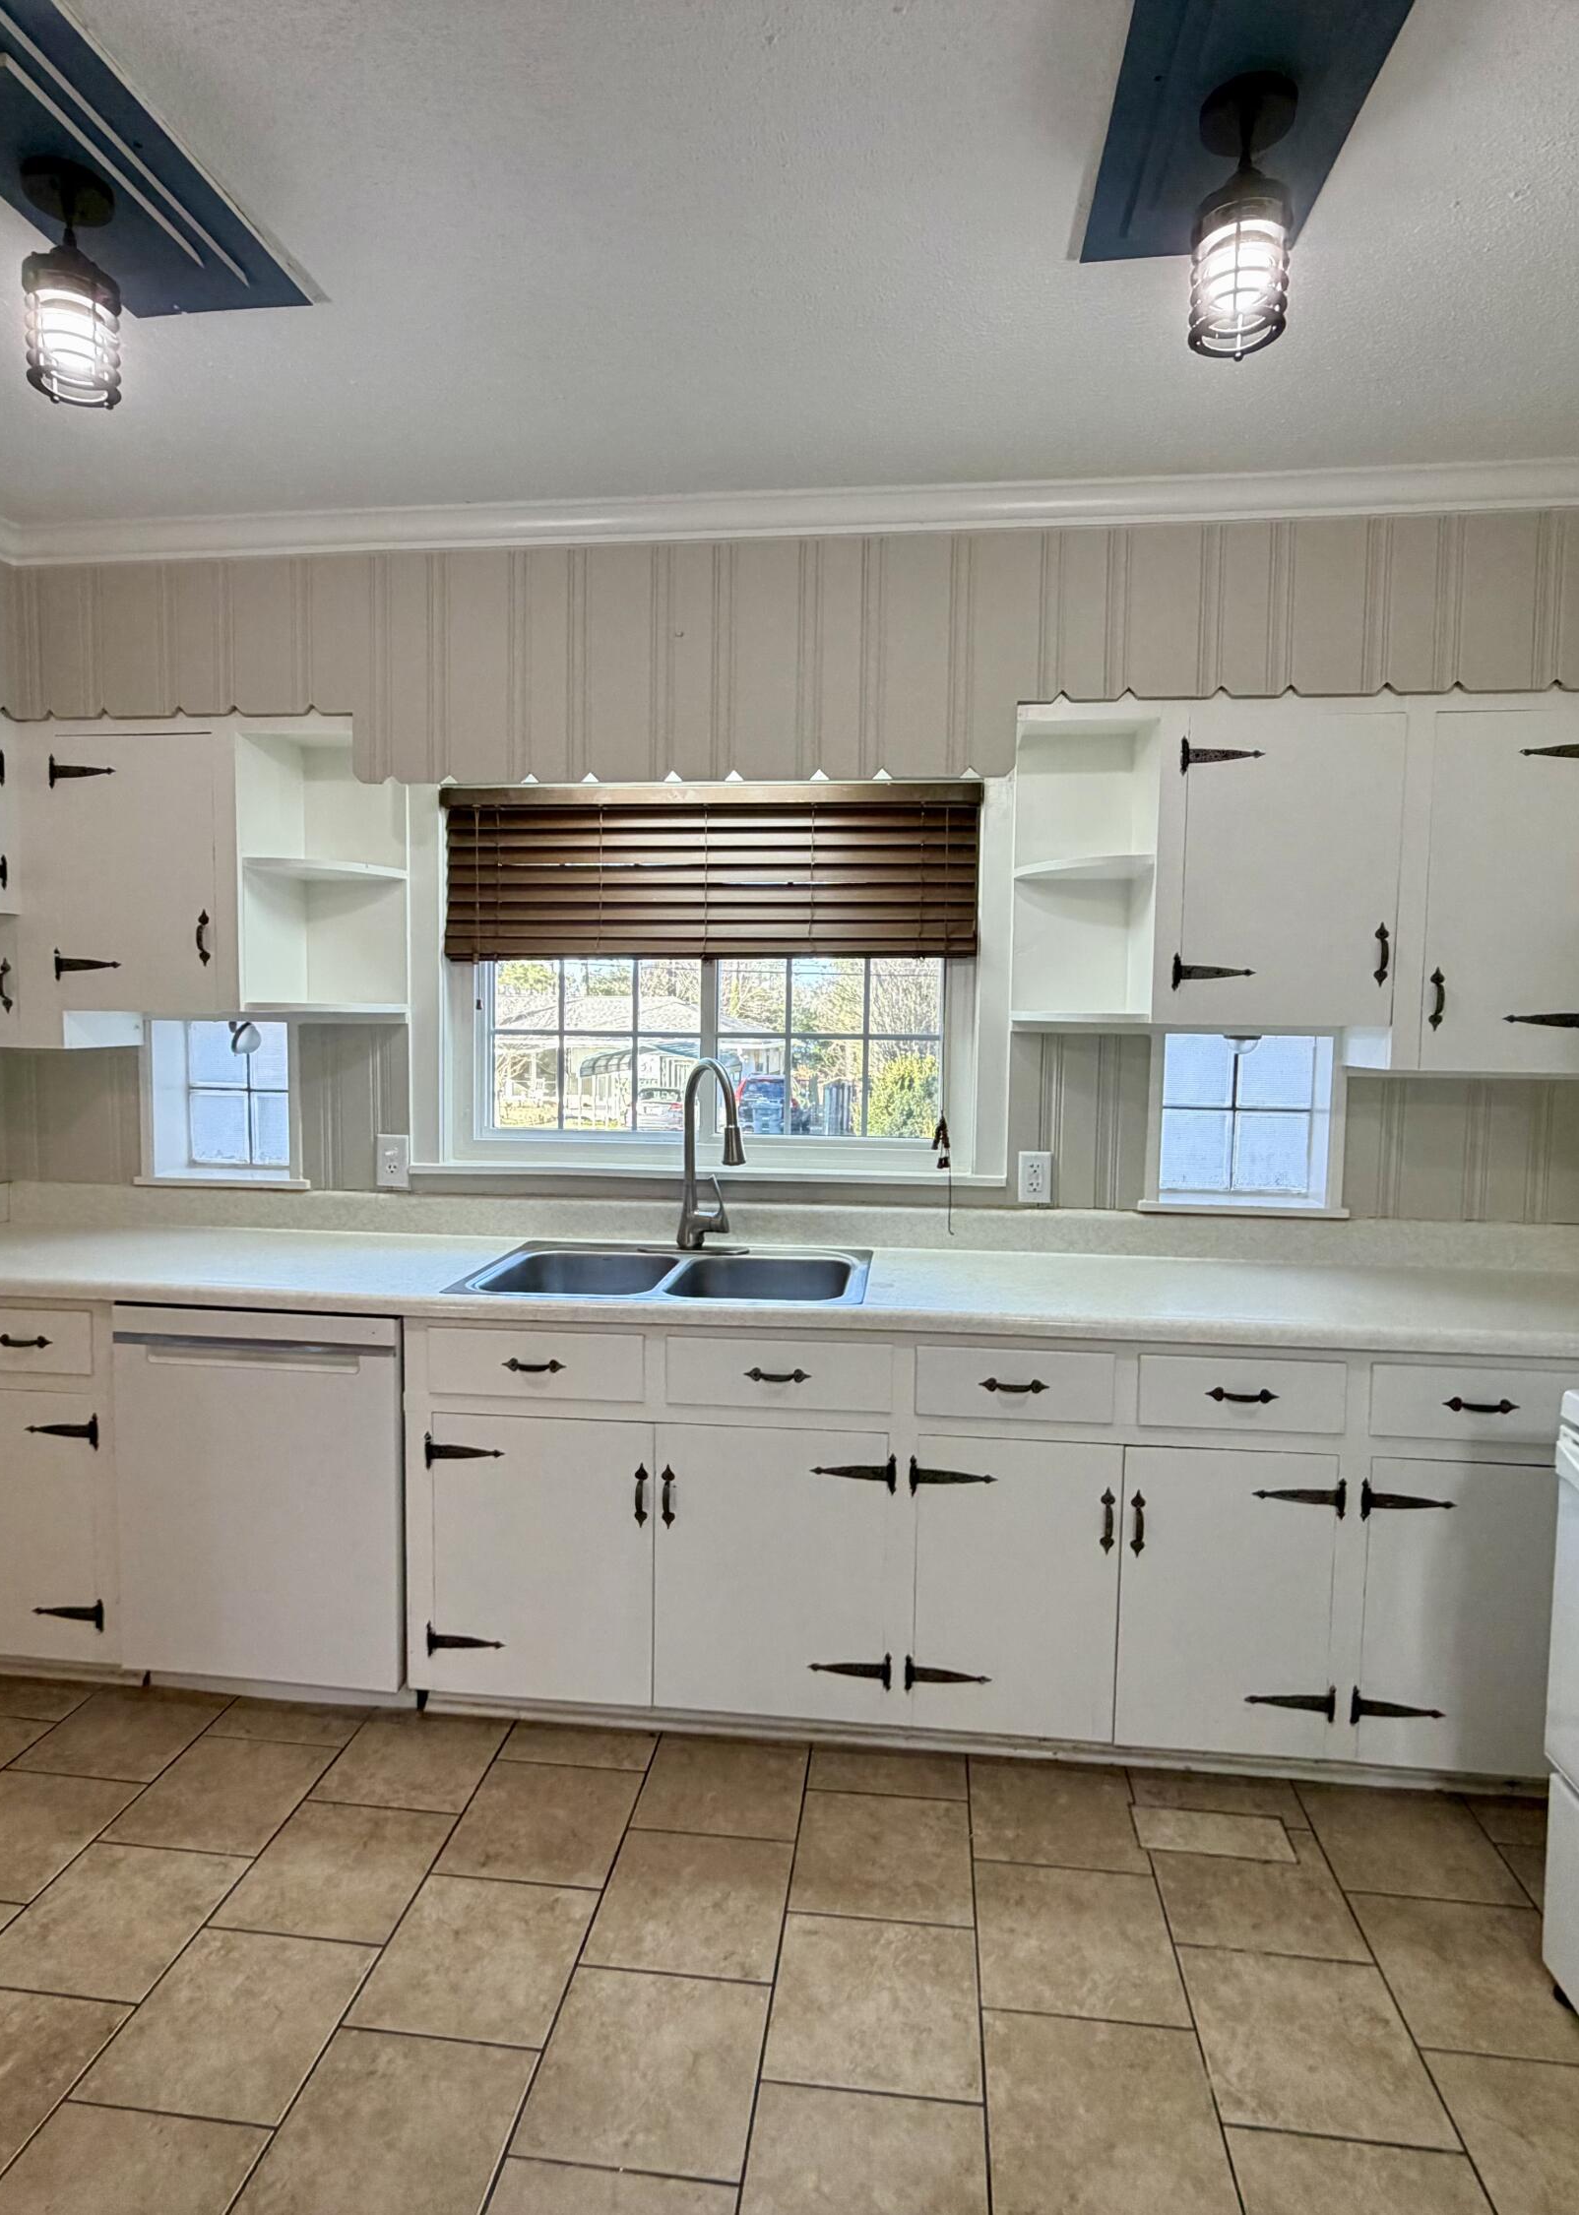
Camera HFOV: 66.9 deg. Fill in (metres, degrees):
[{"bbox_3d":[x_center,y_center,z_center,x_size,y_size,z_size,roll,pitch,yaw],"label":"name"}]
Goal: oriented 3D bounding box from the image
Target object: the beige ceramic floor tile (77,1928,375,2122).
[{"bbox_3d":[-0.798,1.325,1.731,0.302,0.010,0.302,1,5,7],"label":"beige ceramic floor tile"}]

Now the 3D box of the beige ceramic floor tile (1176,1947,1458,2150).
[{"bbox_3d":[0.742,1.348,1.721,0.303,0.011,0.306,1,5,7],"label":"beige ceramic floor tile"}]

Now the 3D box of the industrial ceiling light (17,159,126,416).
[{"bbox_3d":[-0.990,-1.133,1.651,0.118,0.265,0.118,1,5,7],"label":"industrial ceiling light"}]

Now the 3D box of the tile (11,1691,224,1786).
[{"bbox_3d":[-1.338,1.268,2.426,0.303,0.011,0.299,1,5,7],"label":"tile"}]

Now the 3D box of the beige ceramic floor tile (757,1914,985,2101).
[{"bbox_3d":[0.130,1.334,1.780,0.304,0.010,0.305,1,5,7],"label":"beige ceramic floor tile"}]

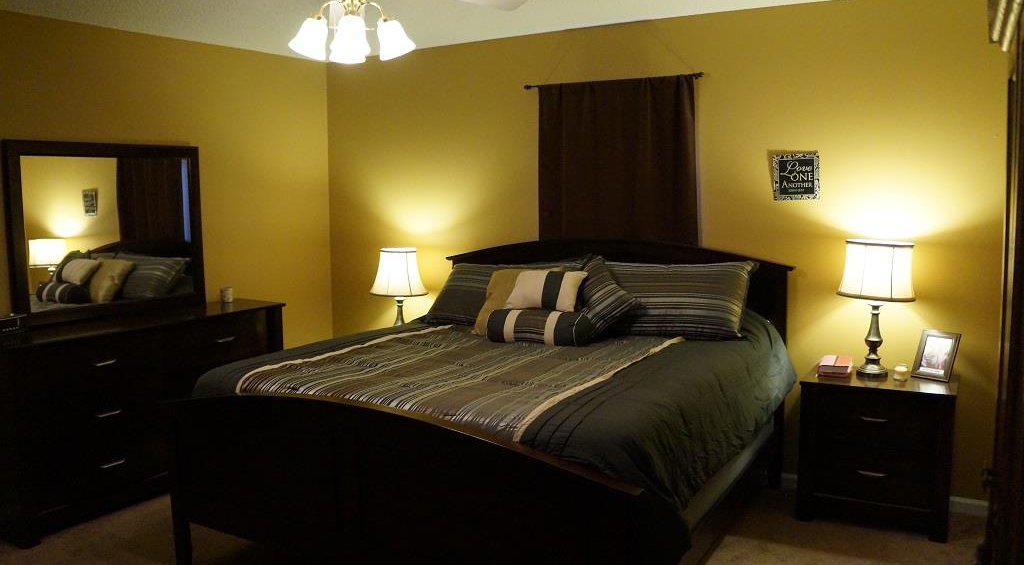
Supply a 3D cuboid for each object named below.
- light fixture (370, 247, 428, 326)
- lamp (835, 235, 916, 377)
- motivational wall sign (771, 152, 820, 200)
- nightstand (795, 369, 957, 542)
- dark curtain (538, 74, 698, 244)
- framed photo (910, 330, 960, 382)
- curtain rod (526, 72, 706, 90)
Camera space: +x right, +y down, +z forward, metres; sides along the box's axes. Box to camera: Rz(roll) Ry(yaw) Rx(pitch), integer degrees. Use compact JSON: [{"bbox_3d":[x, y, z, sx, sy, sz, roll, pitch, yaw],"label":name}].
[{"bbox_3d":[-0.746,0.094,5.109,0.383,0.643,0.383,-1,6,0],"label":"light fixture"},{"bbox_3d":[1.731,0.132,3.655,0.342,0.663,0.342,3,7,31],"label":"lamp"},{"bbox_3d":[1.455,-0.541,3.927,0.224,0.239,0.020,3,7,31],"label":"motivational wall sign"},{"bbox_3d":[1.762,0.802,3.706,0.643,0.678,0.418,3,7,30],"label":"nightstand"},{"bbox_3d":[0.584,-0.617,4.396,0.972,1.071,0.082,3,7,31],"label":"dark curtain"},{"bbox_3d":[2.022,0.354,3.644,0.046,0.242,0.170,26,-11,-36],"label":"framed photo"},{"bbox_3d":[0.547,-1.143,4.364,1.109,0.041,0.051,3,7,31],"label":"curtain rod"}]

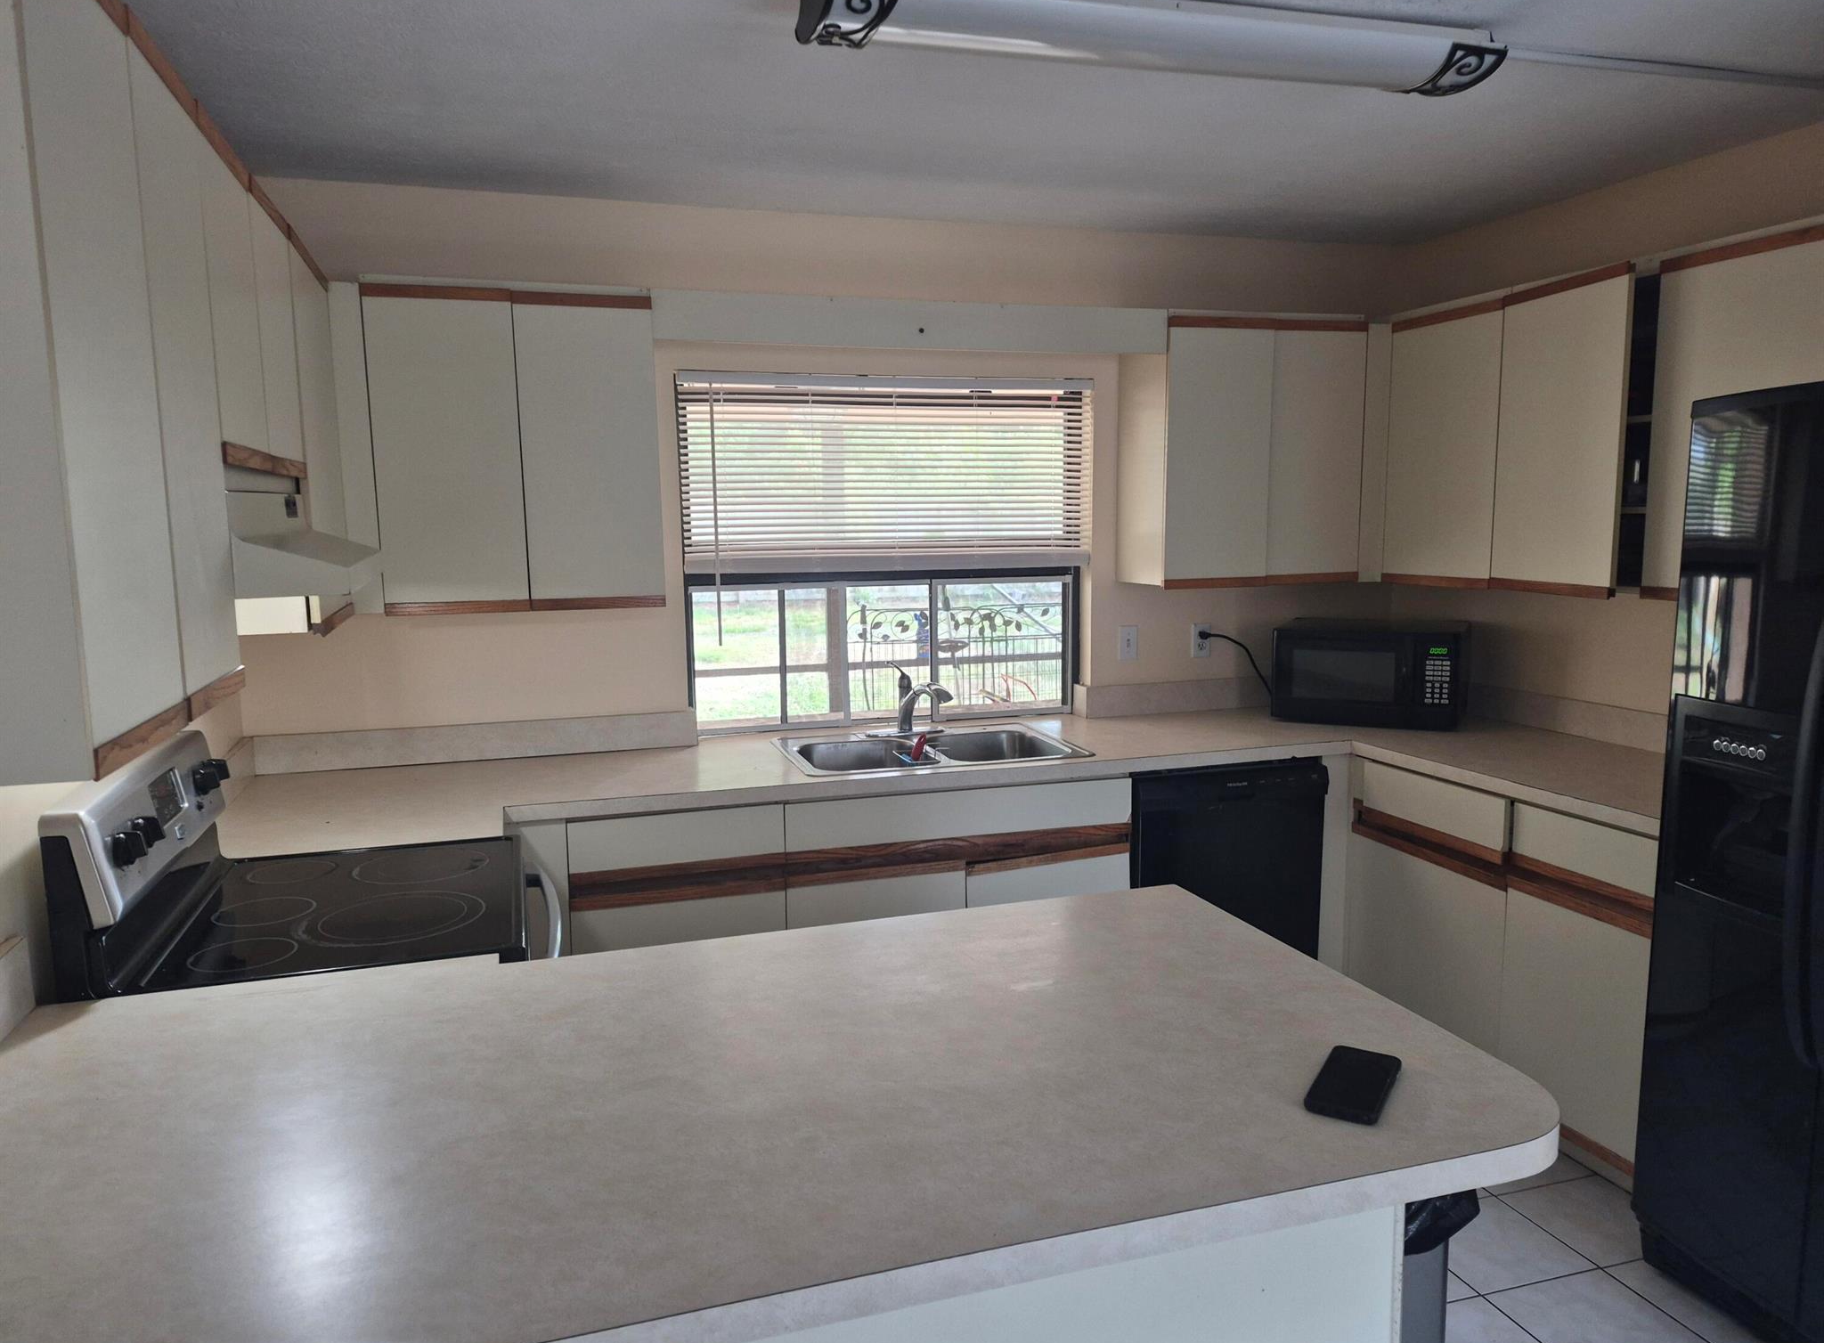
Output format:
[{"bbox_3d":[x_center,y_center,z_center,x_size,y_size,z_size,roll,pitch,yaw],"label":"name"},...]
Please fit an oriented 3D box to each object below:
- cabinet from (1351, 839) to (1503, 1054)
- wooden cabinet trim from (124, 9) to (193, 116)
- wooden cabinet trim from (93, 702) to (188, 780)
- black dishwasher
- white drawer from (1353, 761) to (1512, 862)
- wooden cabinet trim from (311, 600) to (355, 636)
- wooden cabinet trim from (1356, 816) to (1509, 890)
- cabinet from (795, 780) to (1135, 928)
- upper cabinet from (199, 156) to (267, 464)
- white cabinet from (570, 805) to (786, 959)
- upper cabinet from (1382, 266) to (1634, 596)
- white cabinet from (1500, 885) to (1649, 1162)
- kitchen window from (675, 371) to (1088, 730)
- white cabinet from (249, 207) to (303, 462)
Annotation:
[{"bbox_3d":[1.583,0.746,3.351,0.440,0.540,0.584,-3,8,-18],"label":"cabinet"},{"bbox_3d":[-0.936,-0.744,1.500,0.022,0.034,0.312,-3,8,-18],"label":"wooden cabinet trim"},{"bbox_3d":[-0.815,0.068,1.275,0.021,0.031,0.350,-3,8,-18],"label":"wooden cabinet trim"},{"bbox_3d":[0.810,0.648,3.706,0.603,0.845,0.590,-3,8,-18],"label":"black dishwasher"},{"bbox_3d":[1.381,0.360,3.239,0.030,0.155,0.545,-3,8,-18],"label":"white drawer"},{"bbox_3d":[-1.290,-0.114,2.701,0.022,0.032,0.502,-3,8,-18],"label":"wooden cabinet trim"},{"bbox_3d":[1.377,0.482,3.250,0.025,0.048,0.584,-3,8,-18],"label":"wooden cabinet trim"},{"bbox_3d":[0.062,0.660,3.537,0.980,0.763,0.580,-3,8,-18],"label":"cabinet"},{"bbox_3d":[-1.173,-0.546,1.798,0.311,0.434,0.365,-3,8,-18],"label":"upper cabinet"},{"bbox_3d":[-0.637,0.707,3.216,0.521,0.792,0.510,-3,8,-18],"label":"white cabinet"},{"bbox_3d":[1.745,-0.623,3.355,0.350,0.786,0.920,-3,8,-18],"label":"upper cabinet"},{"bbox_3d":[1.868,0.831,2.926,0.580,0.538,0.552,-3,8,-18],"label":"white cabinet"},{"bbox_3d":[-0.056,-0.356,3.738,1.302,1.083,0.106,-3,8,-18],"label":"kitchen window"},{"bbox_3d":[-1.245,-0.577,2.097,0.282,0.440,0.354,-3,8,-18],"label":"white cabinet"}]

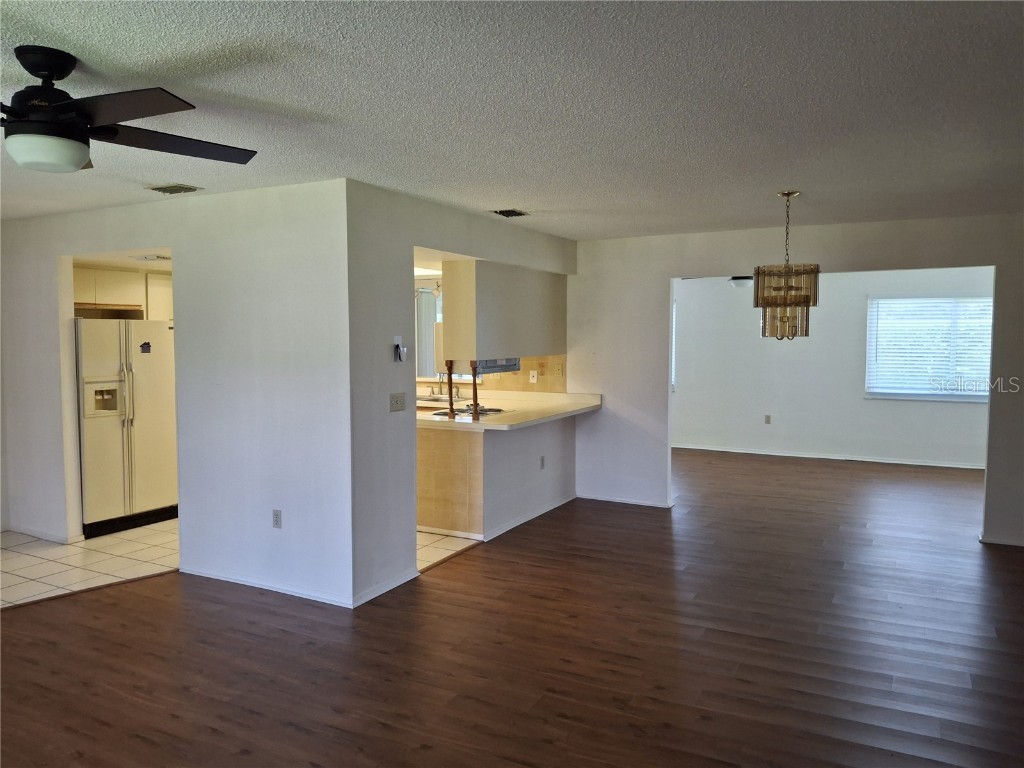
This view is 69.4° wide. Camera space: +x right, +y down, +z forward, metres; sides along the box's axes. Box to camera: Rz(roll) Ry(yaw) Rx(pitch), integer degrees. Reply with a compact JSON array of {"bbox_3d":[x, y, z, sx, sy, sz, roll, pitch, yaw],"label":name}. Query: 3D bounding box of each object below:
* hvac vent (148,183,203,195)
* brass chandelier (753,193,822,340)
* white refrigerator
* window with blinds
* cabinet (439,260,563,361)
[{"bbox_3d":[-2.034,-1.167,4.454,0.310,0.025,0.189,2,4,27],"label":"hvac vent"},{"bbox_3d":[1.715,-0.730,4.625,0.417,0.908,0.417,2,4,27],"label":"brass chandelier"},{"bbox_3d":[-3.404,0.318,6.187,0.765,1.701,0.876,2,4,27],"label":"white refrigerator"},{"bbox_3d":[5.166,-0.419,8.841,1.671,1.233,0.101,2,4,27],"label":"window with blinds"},{"bbox_3d":[0.000,-0.615,6.424,0.300,0.760,1.746,2,4,27],"label":"cabinet"}]

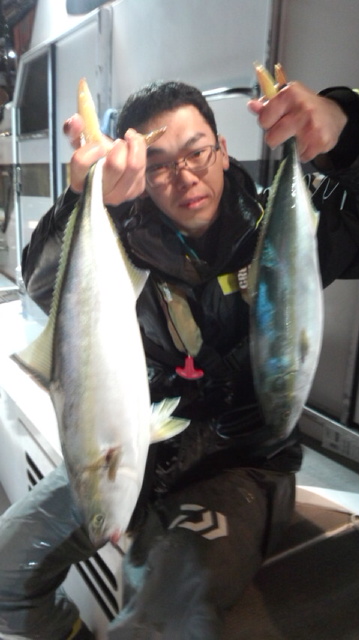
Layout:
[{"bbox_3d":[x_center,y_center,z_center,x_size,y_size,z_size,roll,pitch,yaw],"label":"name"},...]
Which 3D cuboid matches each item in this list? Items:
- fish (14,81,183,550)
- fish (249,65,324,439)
[{"bbox_3d":[-0.097,0.008,0.585,0.205,0.570,0.095,2,7,10],"label":"fish"},{"bbox_3d":[0.143,-0.076,0.635,0.115,0.500,0.080,-3,8,-12],"label":"fish"}]

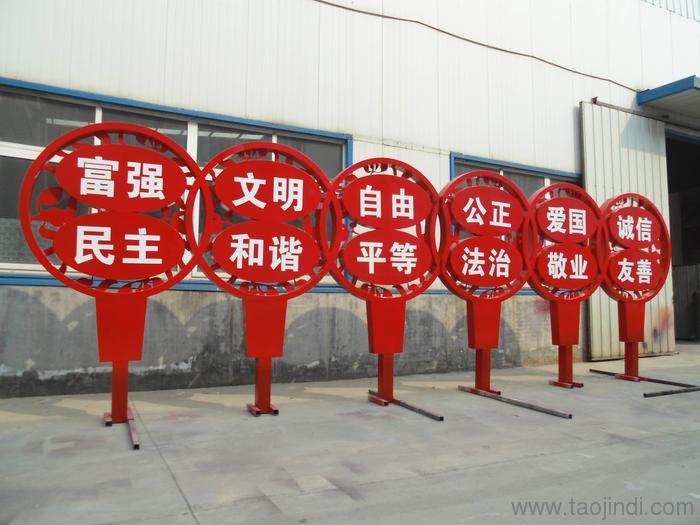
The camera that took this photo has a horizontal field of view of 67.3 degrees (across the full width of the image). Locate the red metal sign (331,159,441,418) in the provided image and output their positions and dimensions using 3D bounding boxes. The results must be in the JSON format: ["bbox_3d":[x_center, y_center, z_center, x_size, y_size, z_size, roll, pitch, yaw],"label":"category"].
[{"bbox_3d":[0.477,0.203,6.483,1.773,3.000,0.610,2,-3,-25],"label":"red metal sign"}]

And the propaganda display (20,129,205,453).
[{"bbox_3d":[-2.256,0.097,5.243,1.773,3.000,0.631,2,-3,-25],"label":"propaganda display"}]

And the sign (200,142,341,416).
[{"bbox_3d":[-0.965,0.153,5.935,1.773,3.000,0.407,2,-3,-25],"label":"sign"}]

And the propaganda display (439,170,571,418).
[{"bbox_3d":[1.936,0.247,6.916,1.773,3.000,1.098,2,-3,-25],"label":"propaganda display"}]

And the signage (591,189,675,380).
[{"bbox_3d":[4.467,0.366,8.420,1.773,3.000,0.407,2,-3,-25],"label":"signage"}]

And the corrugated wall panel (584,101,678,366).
[{"bbox_3d":[5.646,-0.543,10.575,2.461,4.953,0.130,2,-3,-25],"label":"corrugated wall panel"}]

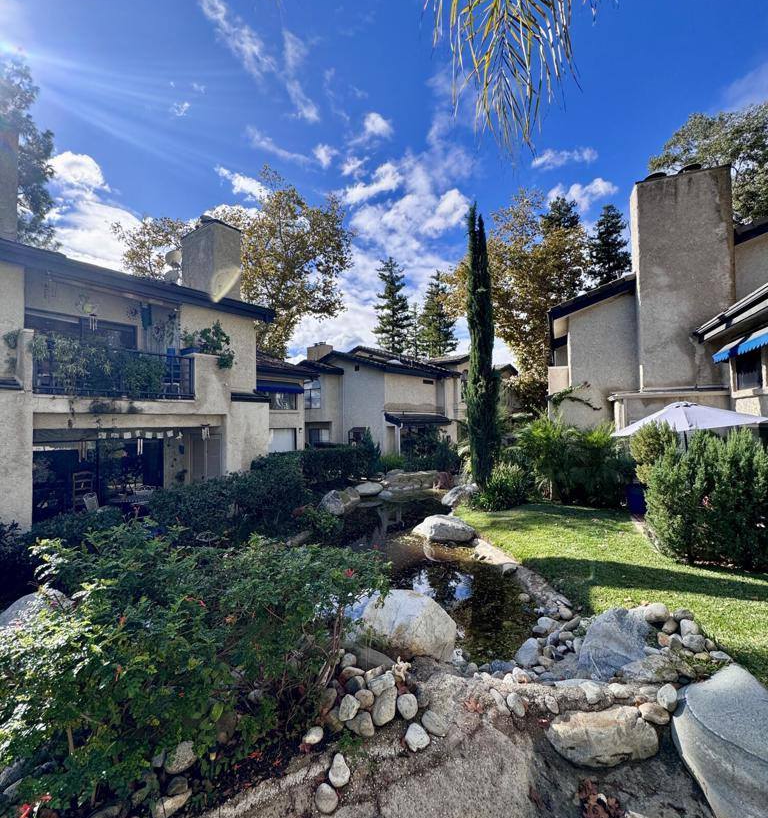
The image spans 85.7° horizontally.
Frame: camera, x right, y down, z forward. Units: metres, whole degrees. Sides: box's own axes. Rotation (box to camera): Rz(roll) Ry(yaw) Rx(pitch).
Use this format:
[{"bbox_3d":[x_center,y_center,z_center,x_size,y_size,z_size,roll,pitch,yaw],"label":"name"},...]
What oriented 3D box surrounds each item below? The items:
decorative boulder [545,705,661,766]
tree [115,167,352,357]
[{"bbox_3d":[1.502,2.234,2.855,0.740,0.310,0.430,0,-1,0],"label":"decorative boulder"},{"bbox_3d":[-7.677,-4.797,22.103,11.800,15.300,11.000,0,-1,0],"label":"tree"}]

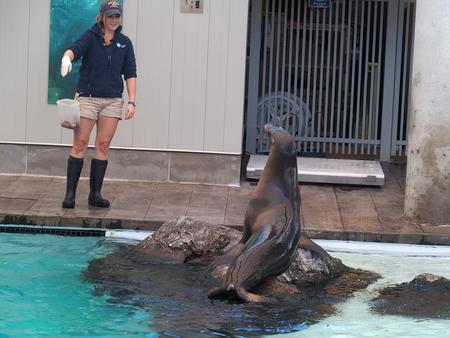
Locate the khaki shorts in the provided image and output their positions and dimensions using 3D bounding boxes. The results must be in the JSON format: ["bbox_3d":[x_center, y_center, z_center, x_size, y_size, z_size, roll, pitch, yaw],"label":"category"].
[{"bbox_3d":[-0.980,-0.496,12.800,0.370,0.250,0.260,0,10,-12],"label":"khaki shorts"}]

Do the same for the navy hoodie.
[{"bbox_3d":[-0.963,-0.853,12.680,0.540,0.600,0.380,-1,10,-18],"label":"navy hoodie"}]

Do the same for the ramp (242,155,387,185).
[{"bbox_3d":[0.828,0.013,14.851,1.225,0.085,0.920,3,9,3],"label":"ramp"}]

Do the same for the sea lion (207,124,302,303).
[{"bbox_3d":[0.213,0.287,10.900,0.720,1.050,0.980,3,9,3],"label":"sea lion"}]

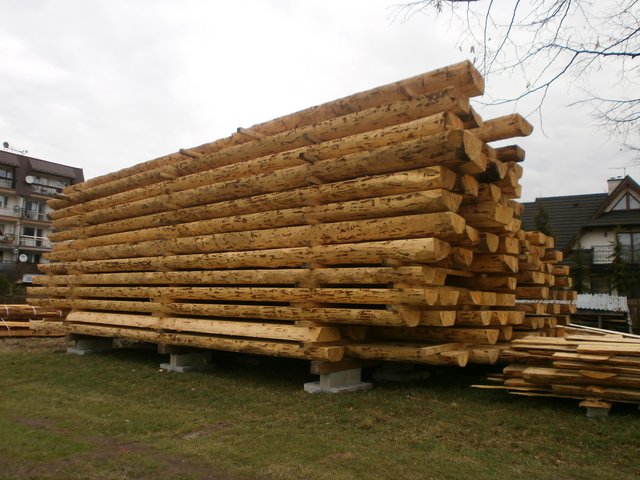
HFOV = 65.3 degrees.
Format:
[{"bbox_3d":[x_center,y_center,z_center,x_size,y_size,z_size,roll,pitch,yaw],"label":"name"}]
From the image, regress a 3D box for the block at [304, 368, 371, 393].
[{"bbox_3d":[0.264,2.032,7.261,0.600,0.280,0.750,-4,-8,38],"label":"block"}]

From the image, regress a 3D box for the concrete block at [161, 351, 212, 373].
[{"bbox_3d":[-2.365,2.174,8.957,0.640,0.280,0.700,-4,-8,38],"label":"concrete block"}]

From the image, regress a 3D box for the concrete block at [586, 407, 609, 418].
[{"bbox_3d":[3.318,2.022,5.964,0.230,0.140,0.340,-3,-7,30],"label":"concrete block"}]

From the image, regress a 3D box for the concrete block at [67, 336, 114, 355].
[{"bbox_3d":[-5.053,2.364,11.063,0.680,0.280,0.680,-4,-8,38],"label":"concrete block"}]

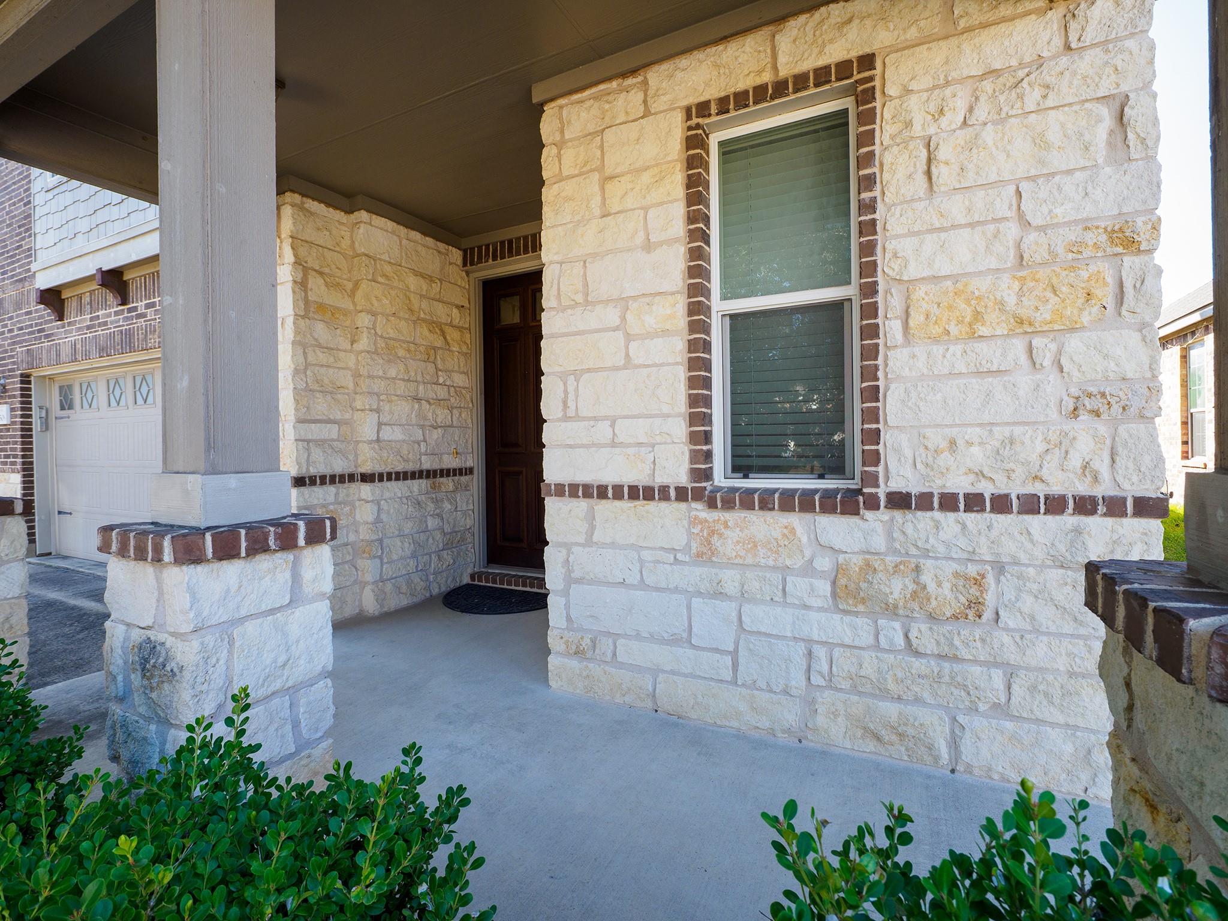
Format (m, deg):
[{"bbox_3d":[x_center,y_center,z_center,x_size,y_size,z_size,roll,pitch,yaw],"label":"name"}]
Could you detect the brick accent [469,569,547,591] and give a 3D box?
[{"bbox_3d":[-0.736,1.015,4.762,1.040,0.100,0.190,0,1,26],"label":"brick accent"}]

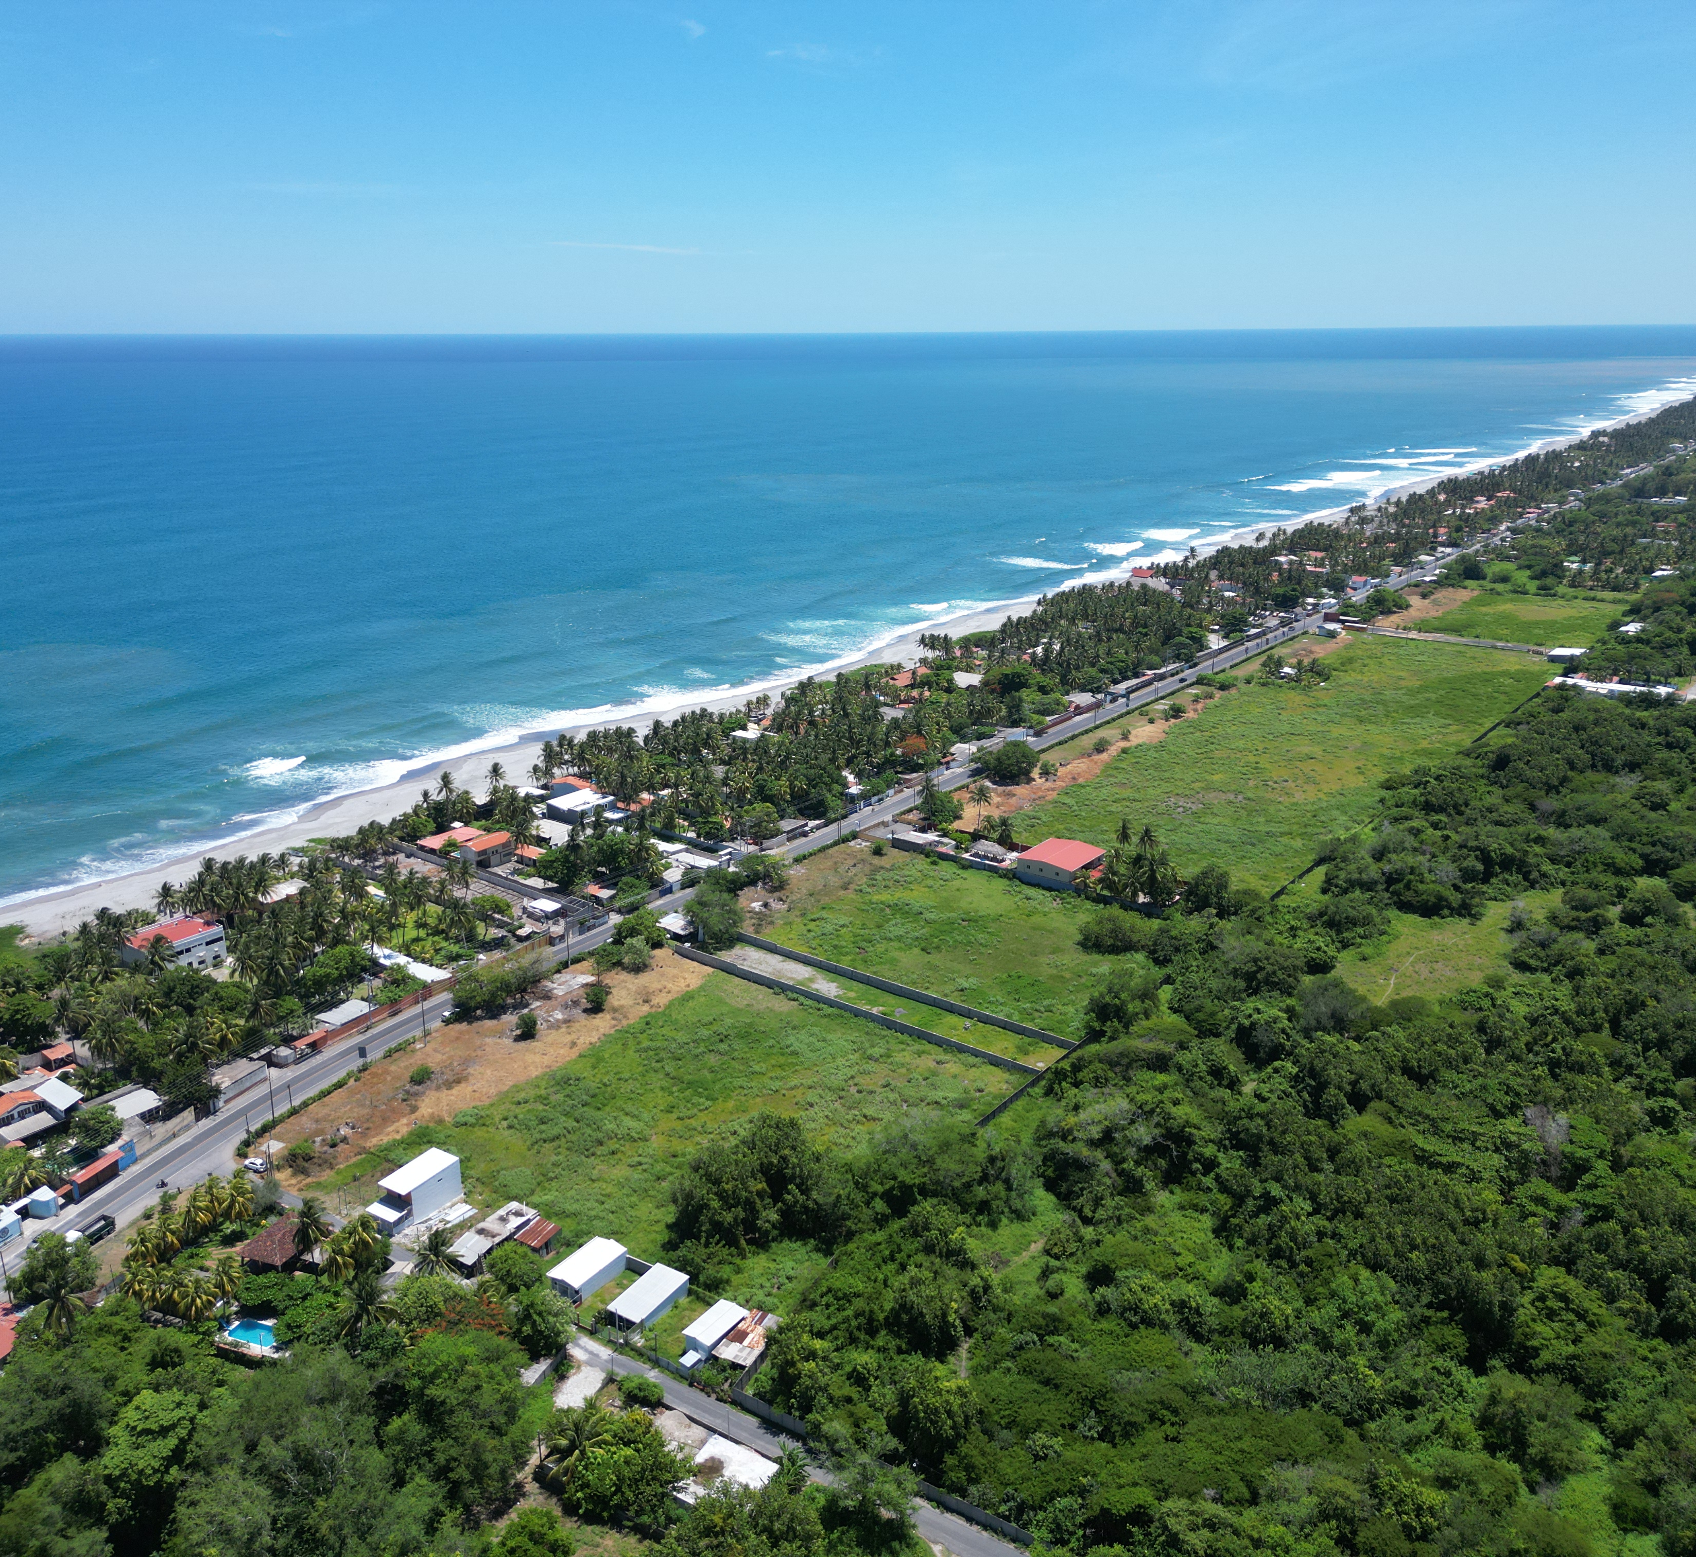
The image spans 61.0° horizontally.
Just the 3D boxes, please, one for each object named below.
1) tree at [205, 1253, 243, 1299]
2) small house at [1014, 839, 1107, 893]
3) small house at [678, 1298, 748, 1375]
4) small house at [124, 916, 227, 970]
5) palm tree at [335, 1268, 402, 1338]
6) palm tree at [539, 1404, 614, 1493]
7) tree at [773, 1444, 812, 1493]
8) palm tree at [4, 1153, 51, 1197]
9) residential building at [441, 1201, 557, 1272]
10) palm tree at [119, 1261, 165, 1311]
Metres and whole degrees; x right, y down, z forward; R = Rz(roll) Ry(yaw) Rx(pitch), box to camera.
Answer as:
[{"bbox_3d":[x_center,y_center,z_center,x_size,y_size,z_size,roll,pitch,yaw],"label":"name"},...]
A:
[{"bbox_3d":[-91.880,74.709,211.762,5.400,11.000,5.400,0,17,0],"label":"tree"},{"bbox_3d":[52.849,20.608,355.369,15.500,6.400,17.800,13,22,35],"label":"small house"},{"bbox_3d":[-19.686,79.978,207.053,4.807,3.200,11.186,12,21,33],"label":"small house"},{"bbox_3d":[-153.853,39.523,328.645,11.965,8.398,17.201,10,20,30],"label":"small house"},{"bbox_3d":[-65.540,73.390,197.930,8.670,11.330,8.670,-7,19,-20],"label":"palm tree"},{"bbox_3d":[-31.802,79.202,169.358,7.700,7.300,7.700,0,18,0],"label":"palm tree"},{"bbox_3d":[-6.632,86.463,179.628,4.900,7.200,4.900,0,17,0],"label":"tree"},{"bbox_3d":[-132.020,64.850,232.230,7.090,7.390,7.090,-11,21,-31],"label":"palm tree"},{"bbox_3d":[-50.450,68.315,210.946,9.400,3.200,14.200,10,20,28],"label":"residential building"},{"bbox_3d":[-99.500,72.880,204.330,6.700,8.670,6.700,-10,20,-28],"label":"palm tree"}]

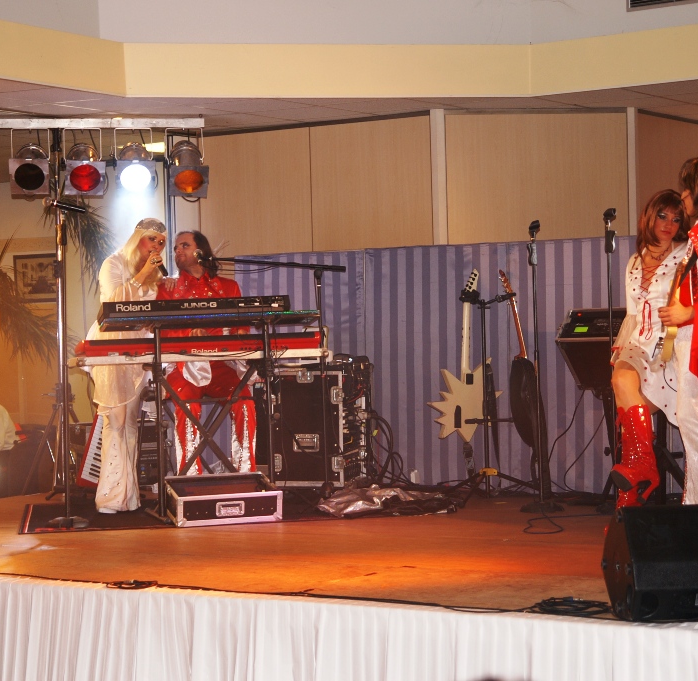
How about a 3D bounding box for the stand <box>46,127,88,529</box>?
[{"bbox_3d":[-1.474,0.023,8.737,0.240,1.850,0.240,-2,3,0],"label":"stand"}]

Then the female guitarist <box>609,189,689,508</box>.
[{"bbox_3d":[1.504,0.080,8.450,0.470,1.660,0.460,-1,0,14],"label":"female guitarist"}]

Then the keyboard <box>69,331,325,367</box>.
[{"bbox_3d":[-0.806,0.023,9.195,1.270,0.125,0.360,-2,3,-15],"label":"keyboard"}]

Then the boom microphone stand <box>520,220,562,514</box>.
[{"bbox_3d":[0.979,0.130,8.793,0.230,1.500,0.230,-2,3,0],"label":"boom microphone stand"}]

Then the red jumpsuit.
[{"bbox_3d":[-0.825,0.251,9.870,0.570,1.340,0.620,-1,0,-9],"label":"red jumpsuit"}]

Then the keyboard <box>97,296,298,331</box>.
[{"bbox_3d":[-0.838,-0.151,9.223,1.010,0.105,0.310,-2,-7,-15],"label":"keyboard"}]

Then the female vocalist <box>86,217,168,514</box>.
[{"bbox_3d":[-1.268,0.136,9.720,0.480,1.670,0.420,-1,0,-30],"label":"female vocalist"}]

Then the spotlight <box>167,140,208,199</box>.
[{"bbox_3d":[-1.021,-1.085,10.850,0.250,0.250,0.320,-1,37,-7],"label":"spotlight"}]

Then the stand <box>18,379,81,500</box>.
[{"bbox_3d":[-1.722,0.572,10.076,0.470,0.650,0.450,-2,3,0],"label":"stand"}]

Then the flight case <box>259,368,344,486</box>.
[{"bbox_3d":[-0.214,0.528,10.600,0.520,0.710,0.520,-1,0,19],"label":"flight case"}]

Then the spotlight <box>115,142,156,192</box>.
[{"bbox_3d":[-1.343,-1.087,10.750,0.250,0.250,0.320,-1,31,-9],"label":"spotlight"}]

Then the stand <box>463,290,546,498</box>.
[{"bbox_3d":[0.783,0.289,9.268,0.490,1.150,0.460,-1,3,20],"label":"stand"}]

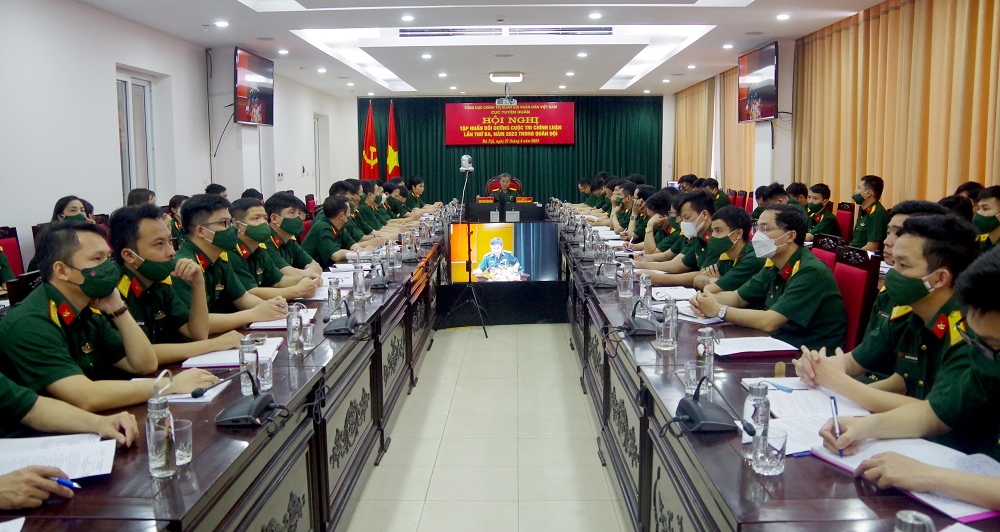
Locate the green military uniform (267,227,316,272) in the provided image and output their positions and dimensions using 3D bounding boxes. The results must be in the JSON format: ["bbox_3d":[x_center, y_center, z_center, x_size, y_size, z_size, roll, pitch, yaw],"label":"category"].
[{"bbox_3d":[-1.366,0.019,4.836,0.350,0.550,0.470,3,9,21],"label":"green military uniform"}]

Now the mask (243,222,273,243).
[{"bbox_3d":[-1.365,-0.189,4.220,0.110,0.125,0.140,3,9,23],"label":"mask"}]

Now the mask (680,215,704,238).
[{"bbox_3d":[1.078,-0.224,4.200,0.090,0.120,0.145,-18,14,-20],"label":"mask"}]

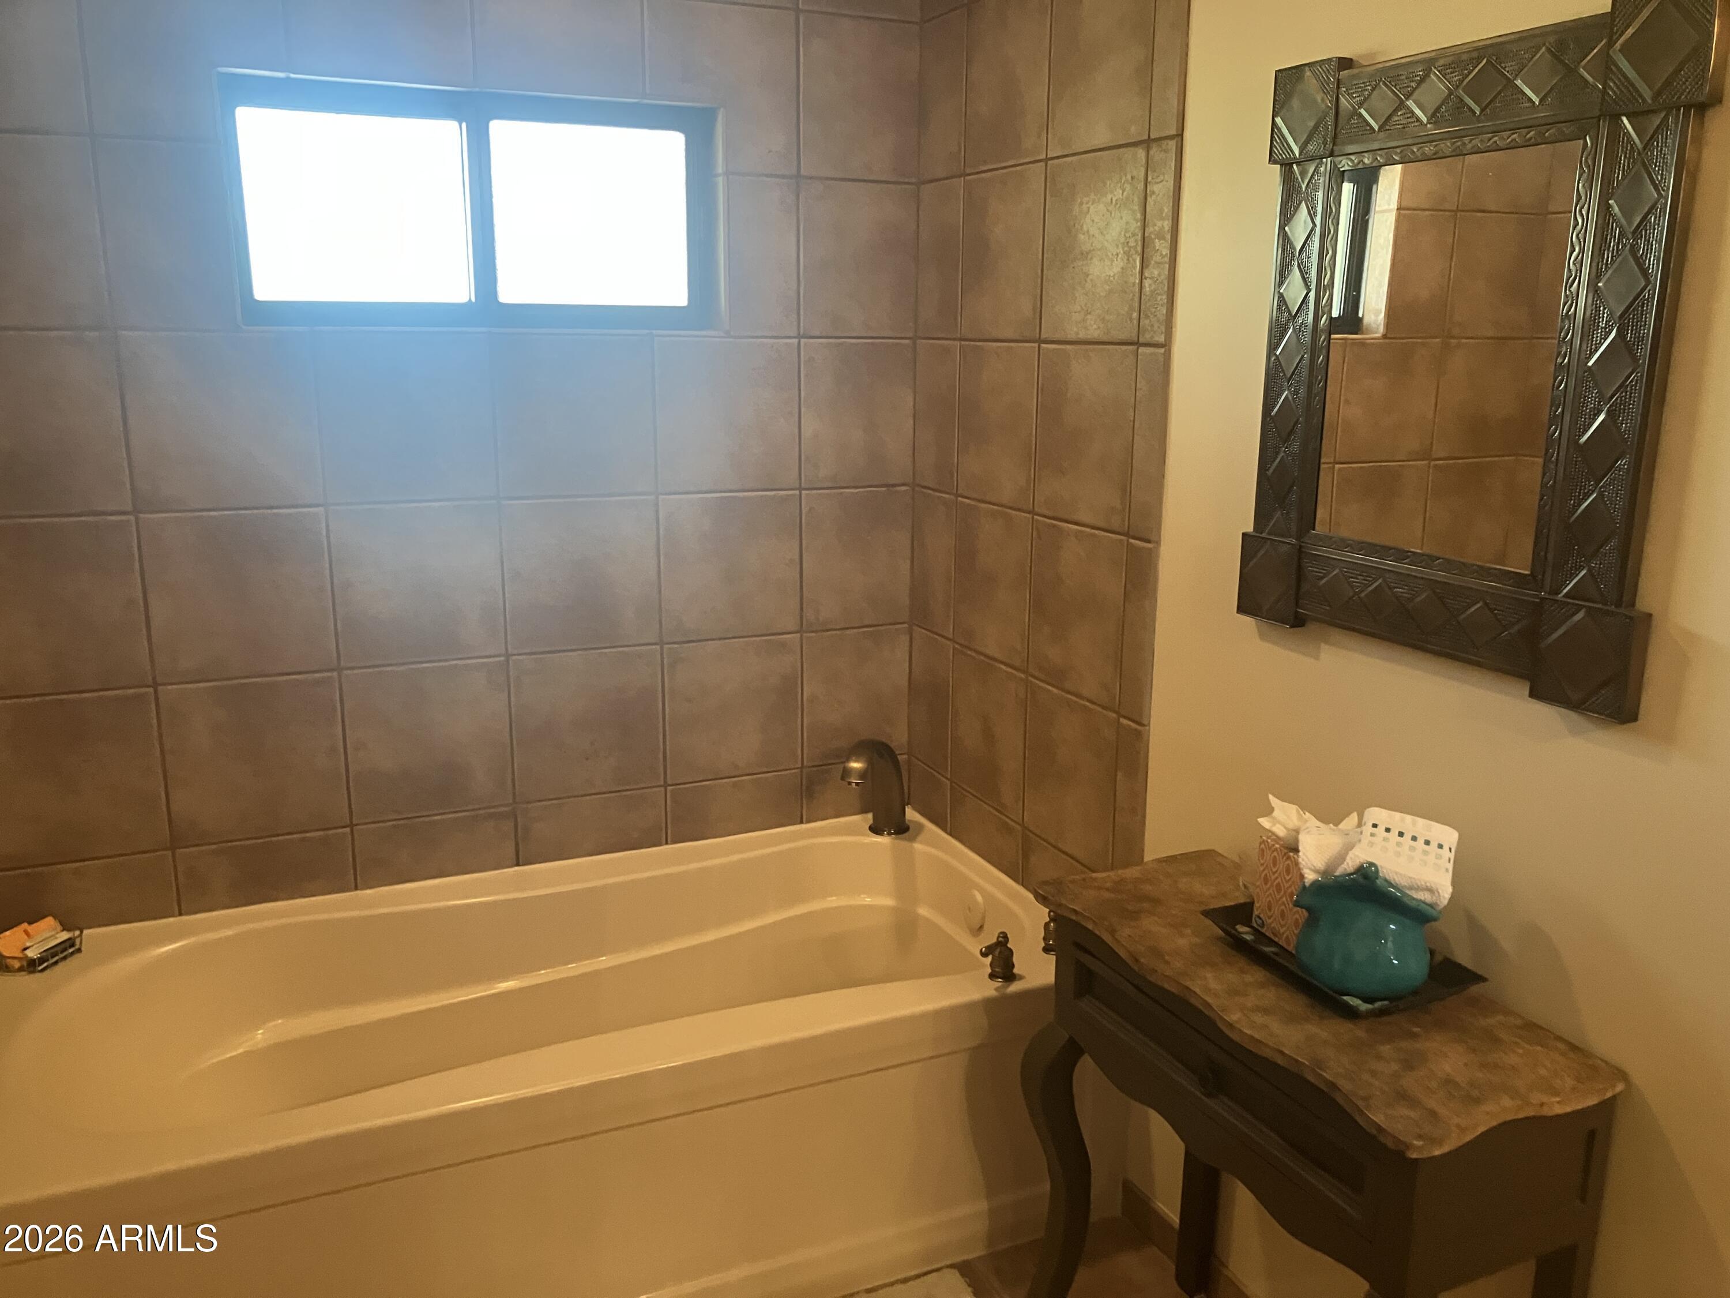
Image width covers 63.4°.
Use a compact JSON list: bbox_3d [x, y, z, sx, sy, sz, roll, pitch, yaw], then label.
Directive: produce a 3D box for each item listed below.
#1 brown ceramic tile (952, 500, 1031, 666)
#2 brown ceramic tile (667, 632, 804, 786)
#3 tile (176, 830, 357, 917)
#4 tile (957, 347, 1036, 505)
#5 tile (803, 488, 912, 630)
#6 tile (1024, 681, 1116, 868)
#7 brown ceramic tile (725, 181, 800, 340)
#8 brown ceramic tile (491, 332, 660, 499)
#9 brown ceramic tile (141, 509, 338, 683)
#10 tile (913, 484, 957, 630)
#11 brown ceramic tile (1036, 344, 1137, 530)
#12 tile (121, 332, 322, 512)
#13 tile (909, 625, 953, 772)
[{"bbox_3d":[0.256,-0.137,2.783,0.010,0.305,0.302,-5,14,-24],"label":"brown ceramic tile"},{"bbox_3d":[-0.283,0.127,3.003,0.307,0.305,0.010,-5,14,-24],"label":"brown ceramic tile"},{"bbox_3d":[-1.139,0.421,2.670,0.305,0.123,0.010,-5,14,-24],"label":"tile"},{"bbox_3d":[0.261,-0.445,2.747,0.010,0.310,0.310,-5,14,-23],"label":"tile"},{"bbox_3d":[-0.016,-0.199,3.035,0.256,0.304,0.010,-5,14,-23],"label":"tile"},{"bbox_3d":[0.376,0.234,2.562,0.010,0.304,0.306,-5,14,-23],"label":"tile"},{"bbox_3d":[-0.202,-0.789,2.823,0.148,0.305,0.010,-5,14,-24],"label":"brown ceramic tile"},{"bbox_3d":[-0.562,-0.451,2.727,0.305,0.305,0.010,-5,14,-24],"label":"brown ceramic tile"},{"bbox_3d":[-1.151,-0.098,2.590,0.310,0.310,0.010,-5,14,-23],"label":"brown ceramic tile"},{"bbox_3d":[0.153,-0.191,3.047,0.010,0.310,0.191,-5,14,-23],"label":"tile"},{"bbox_3d":[0.382,-0.370,2.420,0.010,0.304,0.306,-5,14,-23],"label":"brown ceramic tile"},{"bbox_3d":[-1.135,-0.399,2.486,0.307,0.305,0.010,-5,14,-24],"label":"tile"},{"bbox_3d":[0.149,0.113,3.080,0.010,0.305,0.195,-5,14,-24],"label":"tile"}]

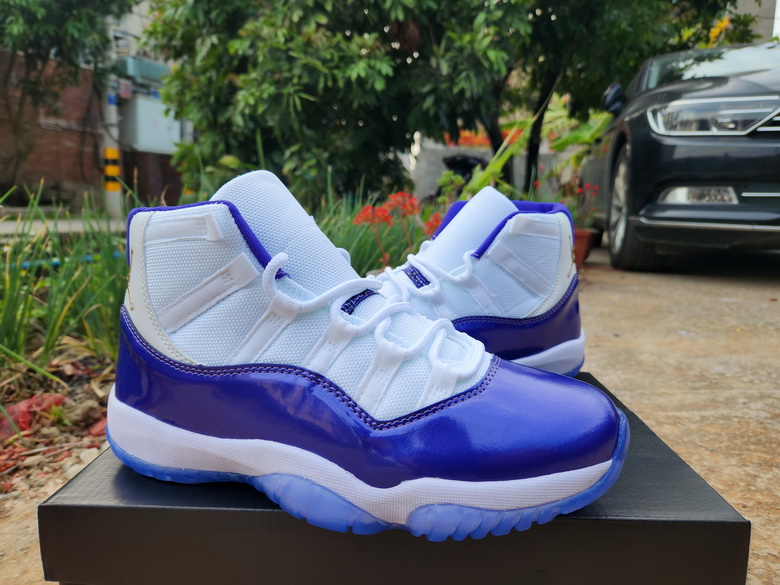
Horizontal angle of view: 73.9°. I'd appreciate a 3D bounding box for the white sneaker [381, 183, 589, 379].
[{"bbox_3d":[0.031,-0.001,0.416,0.297,0.172,0.105,-3,10,-20],"label":"white sneaker"}]

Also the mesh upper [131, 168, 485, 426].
[{"bbox_3d":[-0.046,-0.006,0.283,0.204,0.119,0.090,3,10,14],"label":"mesh upper"}]

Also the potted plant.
[{"bbox_3d":[0.925,-0.344,2.600,0.250,0.450,0.240,1,9,2],"label":"potted plant"}]

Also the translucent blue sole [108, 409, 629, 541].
[{"bbox_3d":[-0.025,0.080,0.292,0.297,0.052,0.104,3,10,14],"label":"translucent blue sole"}]

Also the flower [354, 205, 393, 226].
[{"bbox_3d":[-0.040,-0.186,1.250,0.090,0.055,0.085,1,9,2],"label":"flower"}]

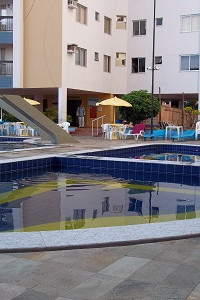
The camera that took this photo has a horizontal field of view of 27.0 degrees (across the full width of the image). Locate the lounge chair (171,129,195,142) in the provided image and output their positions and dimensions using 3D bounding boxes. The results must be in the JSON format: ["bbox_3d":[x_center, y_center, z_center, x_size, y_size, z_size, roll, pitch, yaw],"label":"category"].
[{"bbox_3d":[4.220,-0.722,21.173,0.620,0.550,1.650,3,5,27],"label":"lounge chair"}]

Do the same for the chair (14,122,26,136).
[{"bbox_3d":[-4.492,-1.172,23.300,0.570,0.800,0.560,3,5,32],"label":"chair"}]

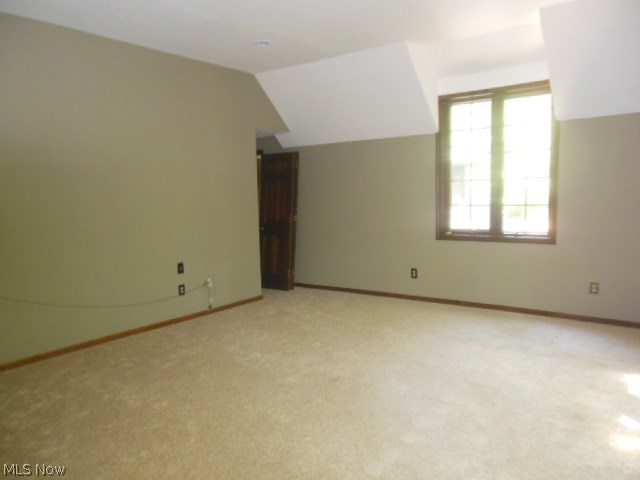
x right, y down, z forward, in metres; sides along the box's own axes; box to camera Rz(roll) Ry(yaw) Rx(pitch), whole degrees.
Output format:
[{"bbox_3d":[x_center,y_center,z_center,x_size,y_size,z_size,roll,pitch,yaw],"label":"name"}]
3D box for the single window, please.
[{"bbox_3d":[1.927,-0.812,5.126,1.307,1.679,0.120,3,7,36],"label":"single window"}]

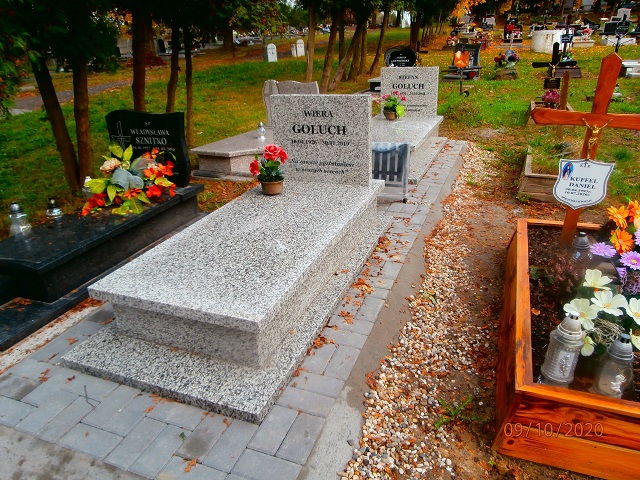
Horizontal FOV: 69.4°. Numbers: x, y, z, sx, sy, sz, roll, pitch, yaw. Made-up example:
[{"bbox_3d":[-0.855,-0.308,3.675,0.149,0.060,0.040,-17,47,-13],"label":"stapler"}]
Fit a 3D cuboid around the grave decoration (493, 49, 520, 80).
[{"bbox_3d":[4.728,-4.415,11.697,0.630,0.680,0.500,7,26,21],"label":"grave decoration"}]

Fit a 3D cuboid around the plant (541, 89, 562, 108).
[{"bbox_3d":[3.628,-2.216,7.271,0.280,0.270,0.270,7,26,21],"label":"plant"}]

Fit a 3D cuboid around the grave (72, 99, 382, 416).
[{"bbox_3d":[-0.294,-0.191,2.418,0.927,0.874,1.957,7,26,21],"label":"grave"}]

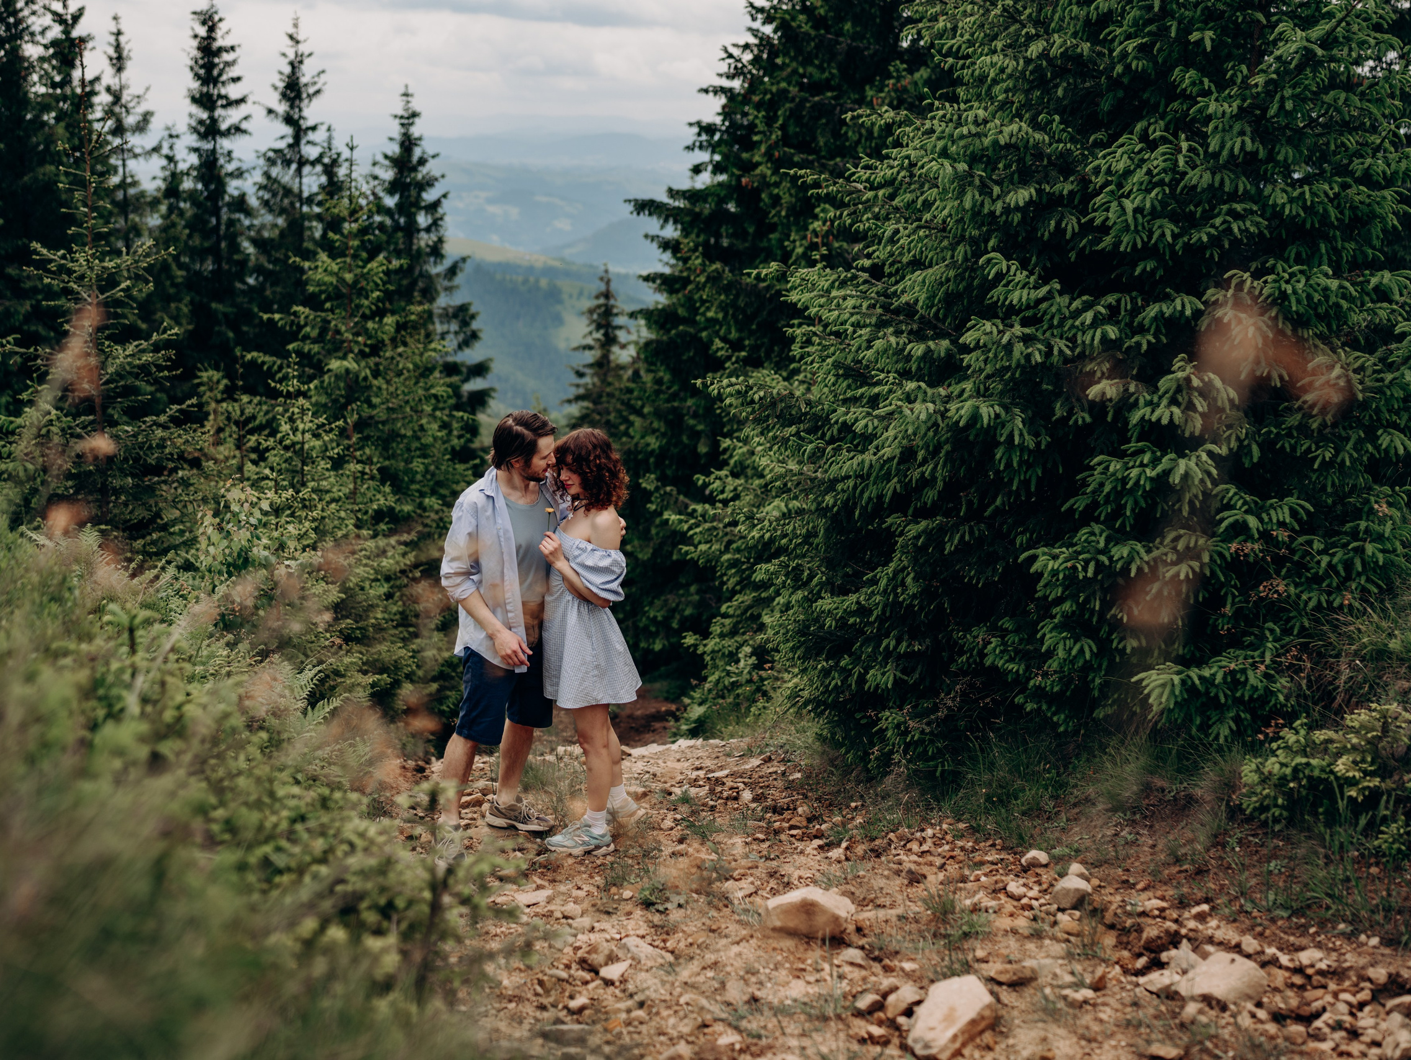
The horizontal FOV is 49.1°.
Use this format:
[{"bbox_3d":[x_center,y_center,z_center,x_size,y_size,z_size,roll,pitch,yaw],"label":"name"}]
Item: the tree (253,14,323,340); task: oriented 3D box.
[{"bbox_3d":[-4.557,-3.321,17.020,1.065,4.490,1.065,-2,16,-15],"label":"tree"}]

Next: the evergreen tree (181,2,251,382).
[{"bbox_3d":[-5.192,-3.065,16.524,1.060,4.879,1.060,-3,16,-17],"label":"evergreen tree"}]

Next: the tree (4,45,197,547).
[{"bbox_3d":[-2.821,-1.018,7.213,0.875,2.379,0.875,-4,16,-21],"label":"tree"}]

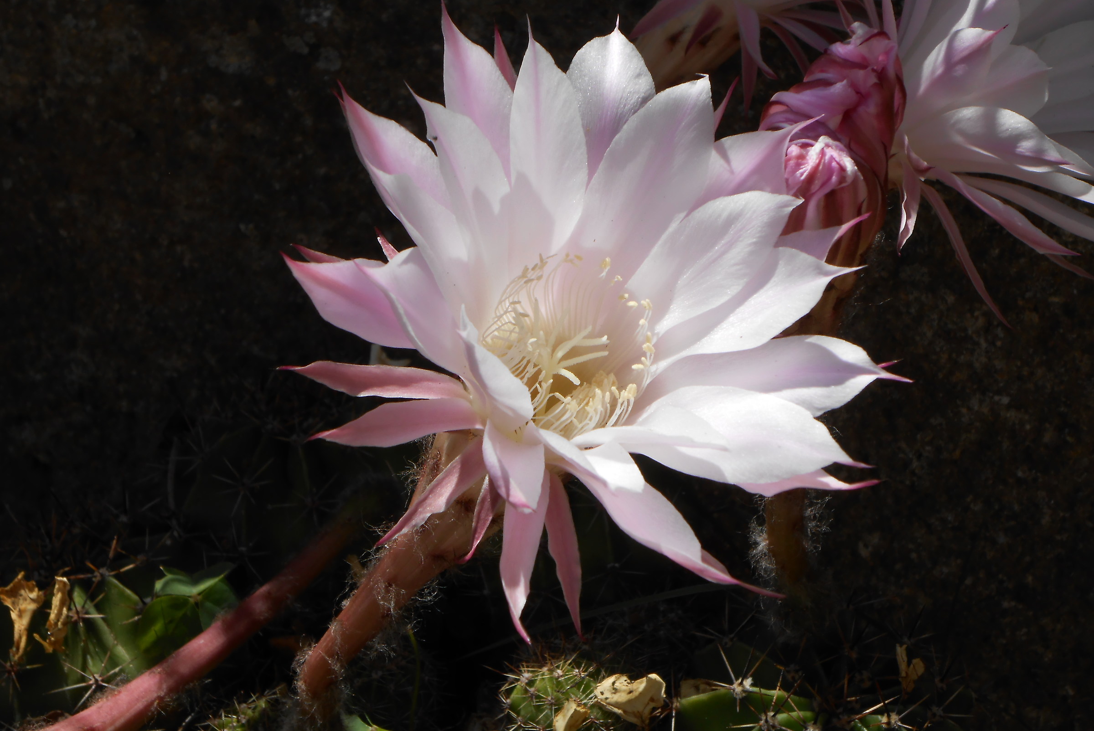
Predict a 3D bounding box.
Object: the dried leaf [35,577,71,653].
[{"bbox_3d":[-0.111,0.056,0.575,0.009,0.018,0.007,0,27,0],"label":"dried leaf"}]

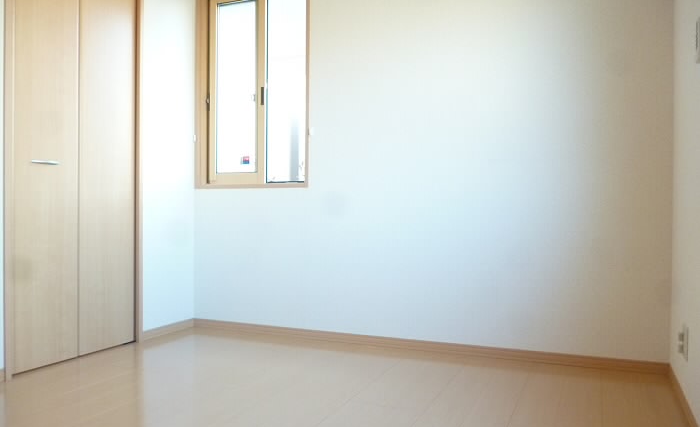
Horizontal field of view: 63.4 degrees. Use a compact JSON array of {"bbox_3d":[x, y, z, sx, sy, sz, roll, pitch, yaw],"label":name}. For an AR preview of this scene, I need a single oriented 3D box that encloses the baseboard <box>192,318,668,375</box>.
[{"bbox_3d":[0.228,0.706,3.117,2.691,0.055,0.015,0,0,24],"label":"baseboard"}]

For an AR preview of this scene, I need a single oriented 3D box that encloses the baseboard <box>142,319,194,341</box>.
[{"bbox_3d":[-1.098,0.701,3.445,0.015,0.055,0.454,0,0,24],"label":"baseboard"}]

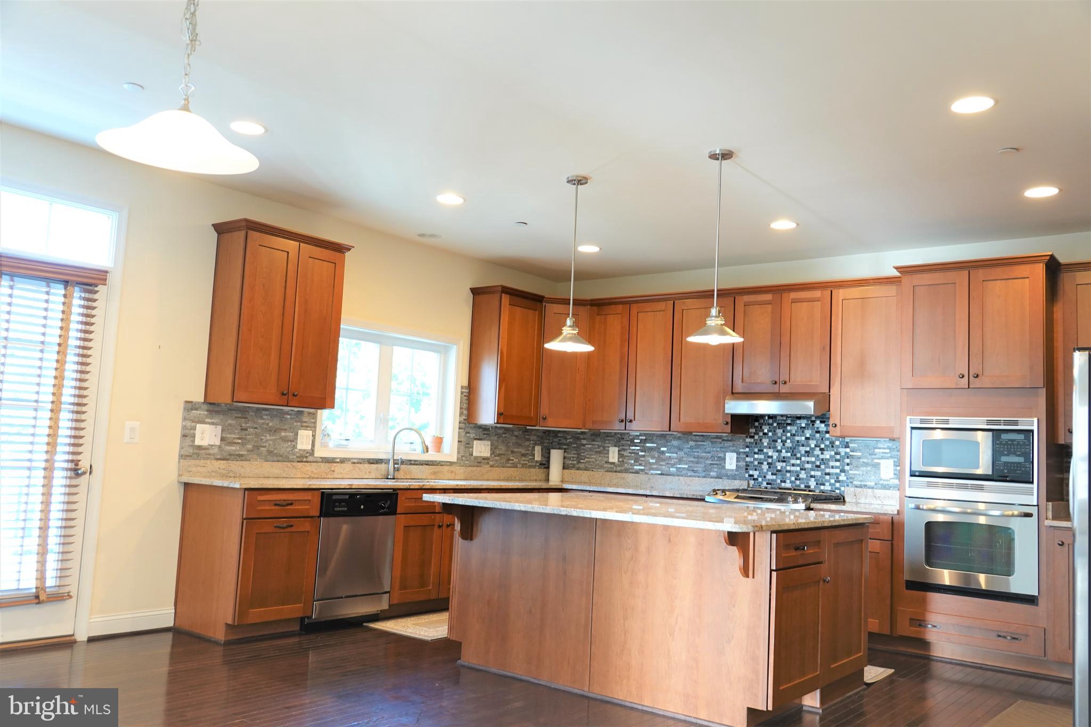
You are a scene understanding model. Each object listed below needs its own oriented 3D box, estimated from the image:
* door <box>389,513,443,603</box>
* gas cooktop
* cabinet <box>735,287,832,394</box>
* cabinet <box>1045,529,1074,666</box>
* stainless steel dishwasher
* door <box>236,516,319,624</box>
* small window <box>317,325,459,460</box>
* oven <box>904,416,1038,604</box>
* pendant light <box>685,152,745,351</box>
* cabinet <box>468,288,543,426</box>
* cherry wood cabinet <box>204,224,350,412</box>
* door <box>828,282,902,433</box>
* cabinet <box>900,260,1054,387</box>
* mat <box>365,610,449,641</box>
[{"bbox_3d":[-0.890,1.337,6.079,0.025,0.591,0.452,-1,-7,38],"label":"door"},{"bbox_3d":[1.681,0.990,6.449,0.759,0.096,0.698,-2,-7,39],"label":"gas cooktop"},{"bbox_3d":[1.871,-0.143,6.731,0.759,0.770,0.317,-2,-7,39],"label":"cabinet"},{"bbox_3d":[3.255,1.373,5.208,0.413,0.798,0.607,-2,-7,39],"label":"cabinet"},{"bbox_3d":[-1.417,1.220,5.723,0.596,0.820,0.614,-2,-7,39],"label":"stainless steel dishwasher"},{"bbox_3d":[-1.581,1.219,5.198,0.025,0.591,0.527,-1,-7,38],"label":"door"},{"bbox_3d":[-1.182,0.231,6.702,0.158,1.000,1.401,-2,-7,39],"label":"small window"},{"bbox_3d":[2.779,0.913,5.628,0.753,1.103,0.594,-2,-7,39],"label":"oven"},{"bbox_3d":[0.881,-0.593,4.464,0.283,1.000,0.283,-2,-7,39],"label":"pendant light"},{"bbox_3d":[-0.321,-0.035,7.406,0.364,1.103,0.577,-2,-7,39],"label":"cabinet"},{"bbox_3d":[-1.707,-0.274,5.671,0.368,1.107,0.832,-2,-7,39],"label":"cherry wood cabinet"},{"bbox_3d":[2.268,-0.012,6.158,0.526,1.054,0.028,-2,-7,39],"label":"door"},{"bbox_3d":[2.843,-0.211,5.752,0.906,0.803,0.643,-2,-7,39],"label":"cabinet"},{"bbox_3d":[-0.588,1.719,5.859,0.609,0.012,1.092,-2,-7,39],"label":"mat"}]

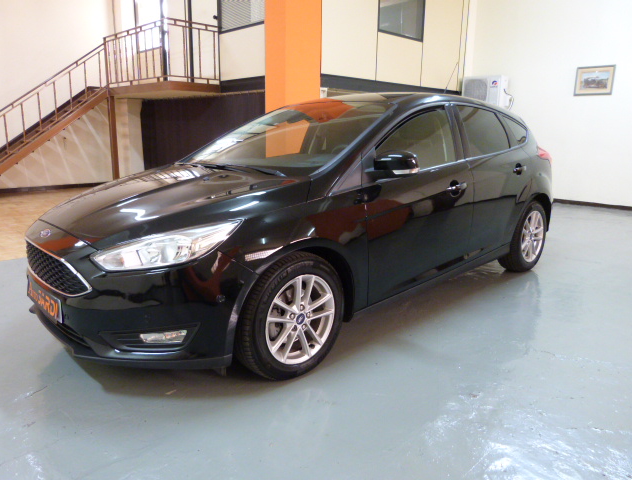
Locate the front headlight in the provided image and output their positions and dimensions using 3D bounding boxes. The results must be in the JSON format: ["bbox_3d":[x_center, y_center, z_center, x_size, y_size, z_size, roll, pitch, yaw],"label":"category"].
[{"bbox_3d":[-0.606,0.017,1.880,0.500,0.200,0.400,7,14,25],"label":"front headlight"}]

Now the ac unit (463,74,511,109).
[{"bbox_3d":[3.179,-2.778,8.755,0.740,0.550,0.320,12,17,41],"label":"ac unit"}]

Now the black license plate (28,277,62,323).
[{"bbox_3d":[-1.264,0.273,2.134,0.020,0.115,0.520,-11,18,-43],"label":"black license plate"}]

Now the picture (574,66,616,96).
[{"bbox_3d":[4.667,-2.661,7.741,0.570,0.462,0.030,12,17,41],"label":"picture"}]

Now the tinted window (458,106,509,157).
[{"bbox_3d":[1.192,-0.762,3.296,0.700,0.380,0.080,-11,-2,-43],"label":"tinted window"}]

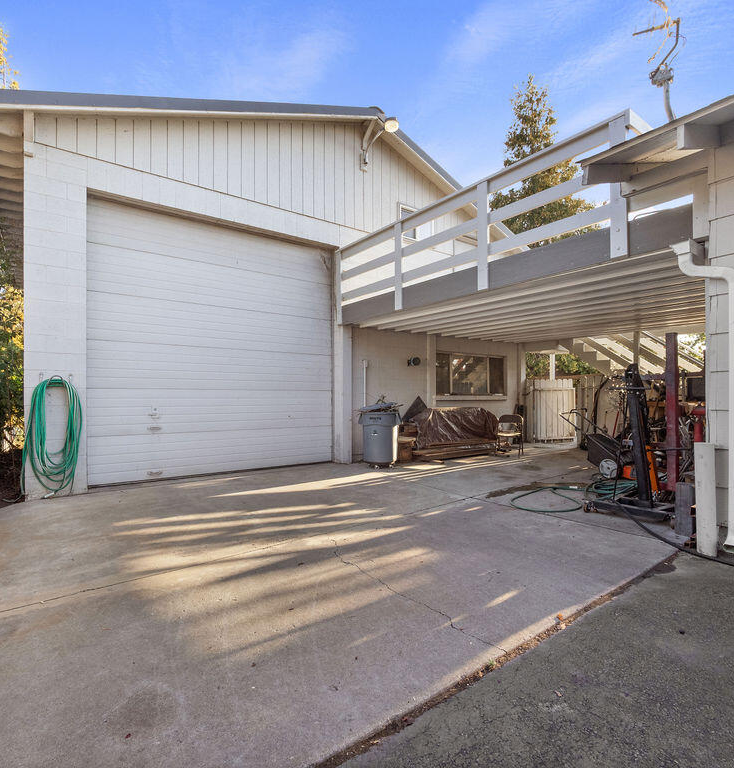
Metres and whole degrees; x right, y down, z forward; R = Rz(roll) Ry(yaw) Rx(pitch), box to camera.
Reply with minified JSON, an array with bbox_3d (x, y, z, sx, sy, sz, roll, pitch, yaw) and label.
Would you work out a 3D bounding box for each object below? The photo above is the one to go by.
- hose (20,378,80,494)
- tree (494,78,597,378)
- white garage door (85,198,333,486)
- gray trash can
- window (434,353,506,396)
[{"bbox_3d":[-3.676,0.614,4.840,0.580,1.420,0.160,1,-1,-35],"label":"hose"},{"bbox_3d":[6.700,-5.000,15.800,4.400,13.300,4.400,0,-1,23],"label":"tree"},{"bbox_3d":[-2.115,-0.515,6.355,3.660,3.720,0.100,1,-1,-35],"label":"white garage door"},{"bbox_3d":[0.221,0.935,7.040,0.670,0.950,0.640,0,-1,0],"label":"gray trash can"},{"bbox_3d":[2.364,-0.200,9.200,2.320,0.950,0.120,1,-1,-35],"label":"window"}]

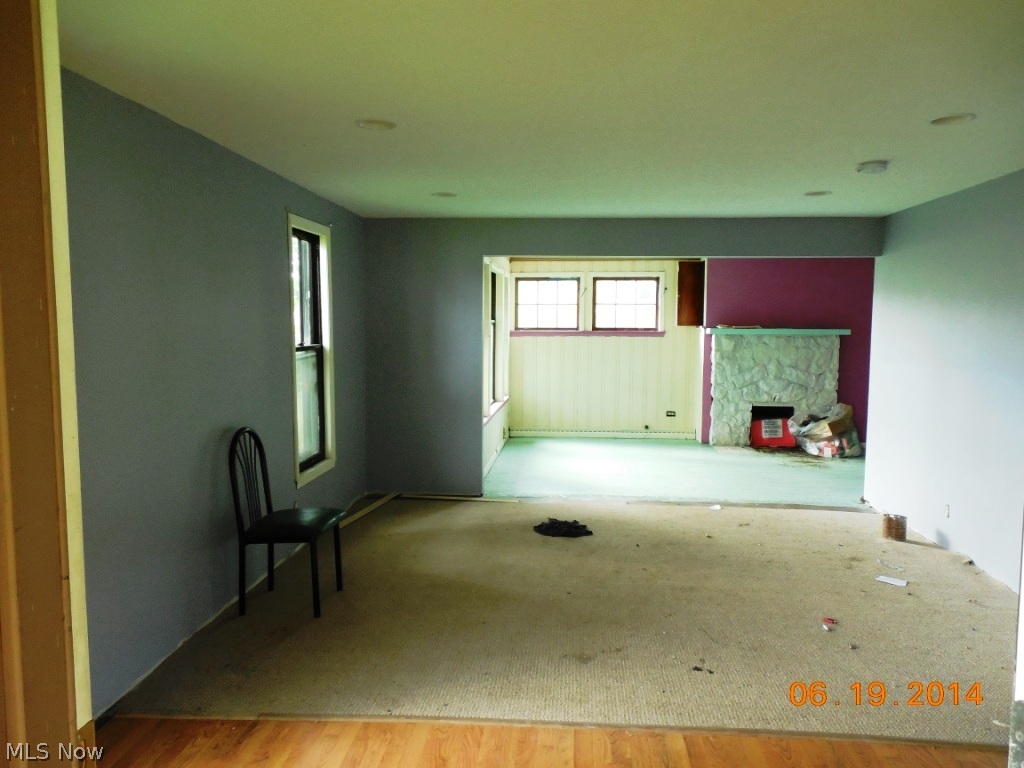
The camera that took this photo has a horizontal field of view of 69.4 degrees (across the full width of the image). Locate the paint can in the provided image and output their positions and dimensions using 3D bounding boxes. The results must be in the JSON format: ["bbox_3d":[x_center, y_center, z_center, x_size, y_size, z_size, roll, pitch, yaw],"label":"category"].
[{"bbox_3d":[2.772,1.014,5.351,0.166,0.177,0.166,1,5,3],"label":"paint can"}]

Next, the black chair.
[{"bbox_3d":[-1.204,0.720,4.034,0.537,0.975,0.442,1,5,3],"label":"black chair"}]

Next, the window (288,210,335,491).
[{"bbox_3d":[-1.380,-0.241,5.164,0.087,1.778,0.869,1,5,3],"label":"window"}]

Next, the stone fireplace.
[{"bbox_3d":[3.193,0.052,8.992,1.659,1.425,0.284,1,5,3],"label":"stone fireplace"}]

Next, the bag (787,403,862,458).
[{"bbox_3d":[3.618,0.510,8.619,0.806,0.585,0.537,1,5,3],"label":"bag"}]

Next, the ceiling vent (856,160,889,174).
[{"bbox_3d":[1.967,-1.176,4.041,0.152,0.049,0.152,1,5,3],"label":"ceiling vent"}]

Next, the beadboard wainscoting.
[{"bbox_3d":[1.158,-0.439,9.431,2.402,2.307,0.055,1,5,3],"label":"beadboard wainscoting"}]

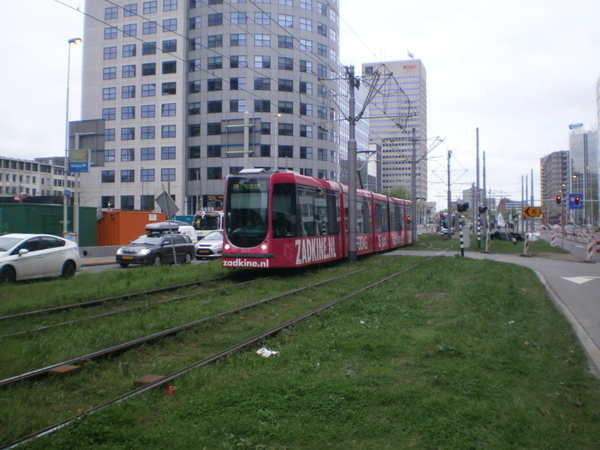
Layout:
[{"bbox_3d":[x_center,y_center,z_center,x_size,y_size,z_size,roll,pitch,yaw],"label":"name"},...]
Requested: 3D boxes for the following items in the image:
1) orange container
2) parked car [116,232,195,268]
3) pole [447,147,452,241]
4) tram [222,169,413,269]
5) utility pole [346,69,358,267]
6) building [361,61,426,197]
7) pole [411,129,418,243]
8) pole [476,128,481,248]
[{"bbox_3d":[-12.600,0.400,46.200,2.440,2.590,6.060,0,0,19],"label":"orange container"},{"bbox_3d":[-6.350,1.110,28.000,1.720,1.520,4.410,0,0,19],"label":"parked car"},{"bbox_3d":[15.960,-3.250,66.500,0.340,9.590,0.340,0,0,0],"label":"pole"},{"bbox_3d":[3.300,-0.080,34.100,2.450,3.350,30.200,0,0,19],"label":"tram"},{"bbox_3d":[2.210,-2.500,26.000,0.360,8.210,0.360,0,0,0],"label":"utility pole"},{"bbox_3d":[57.100,-46.000,373.000,33.900,95.300,30.000,0,0,17],"label":"building"},{"bbox_3d":[8.050,-2.640,43.700,0.330,8.370,0.330,0,0,0],"label":"pole"},{"bbox_3d":[15.540,-3.450,54.500,0.300,9.960,0.300,0,0,0],"label":"pole"}]

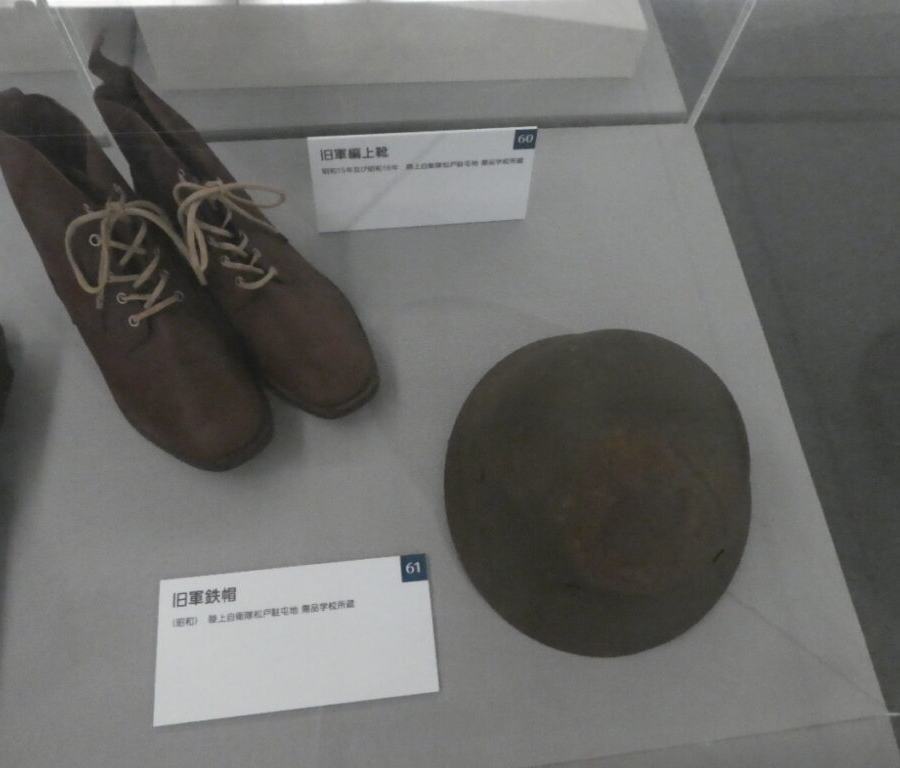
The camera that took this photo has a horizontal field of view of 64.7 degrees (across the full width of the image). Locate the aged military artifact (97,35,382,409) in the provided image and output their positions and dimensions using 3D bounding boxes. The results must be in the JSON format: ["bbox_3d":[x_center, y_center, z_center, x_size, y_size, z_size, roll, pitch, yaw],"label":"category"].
[{"bbox_3d":[-0.175,-0.108,0.578,0.102,0.170,0.285,-38,72,-18],"label":"aged military artifact"}]

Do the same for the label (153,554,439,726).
[{"bbox_3d":[-0.115,0.188,0.533,0.204,0.005,0.102,-4,65,-5],"label":"label"}]

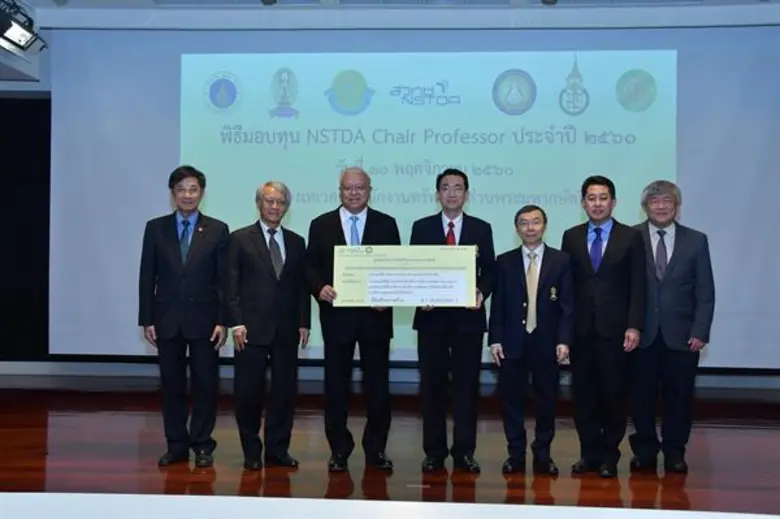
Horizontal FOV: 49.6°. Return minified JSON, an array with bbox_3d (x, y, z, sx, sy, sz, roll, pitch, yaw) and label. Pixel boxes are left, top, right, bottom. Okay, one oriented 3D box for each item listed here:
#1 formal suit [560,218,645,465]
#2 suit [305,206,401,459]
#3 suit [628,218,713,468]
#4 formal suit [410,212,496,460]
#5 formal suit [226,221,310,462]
[{"bbox_3d":[1.213,0.468,4.820,0.480,1.410,0.300,1,0,21],"label":"formal suit"},{"bbox_3d":[-0.216,0.420,4.860,0.540,1.450,0.370,1,0,-2],"label":"suit"},{"bbox_3d":[1.607,0.470,4.900,0.530,1.390,0.300,1,0,19],"label":"suit"},{"bbox_3d":[0.364,0.441,4.840,0.500,1.430,0.360,1,0,5],"label":"formal suit"},{"bbox_3d":[-0.702,0.474,4.880,0.480,1.400,0.300,1,0,-16],"label":"formal suit"}]

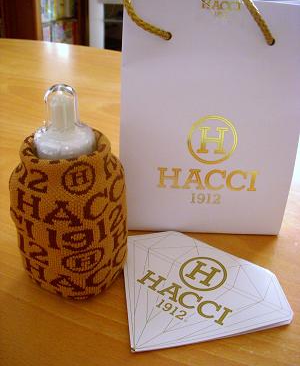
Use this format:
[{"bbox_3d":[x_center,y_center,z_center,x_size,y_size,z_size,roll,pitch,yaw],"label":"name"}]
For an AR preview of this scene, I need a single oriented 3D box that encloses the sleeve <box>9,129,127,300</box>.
[{"bbox_3d":[-0.053,0.022,0.293,0.074,0.098,0.074,-7,31,-11],"label":"sleeve"}]

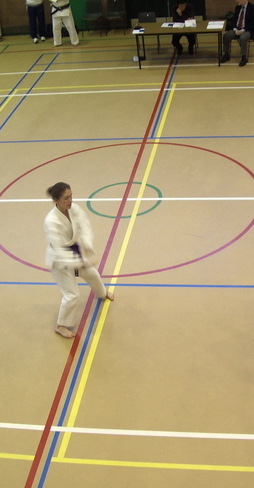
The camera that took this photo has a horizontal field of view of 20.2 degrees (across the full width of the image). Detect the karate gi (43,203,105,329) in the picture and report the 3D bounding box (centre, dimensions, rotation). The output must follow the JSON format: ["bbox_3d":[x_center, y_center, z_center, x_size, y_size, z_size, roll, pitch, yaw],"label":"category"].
[{"bbox_3d":[-0.504,0.179,7.254,0.480,1.340,0.680,24,43,39],"label":"karate gi"}]

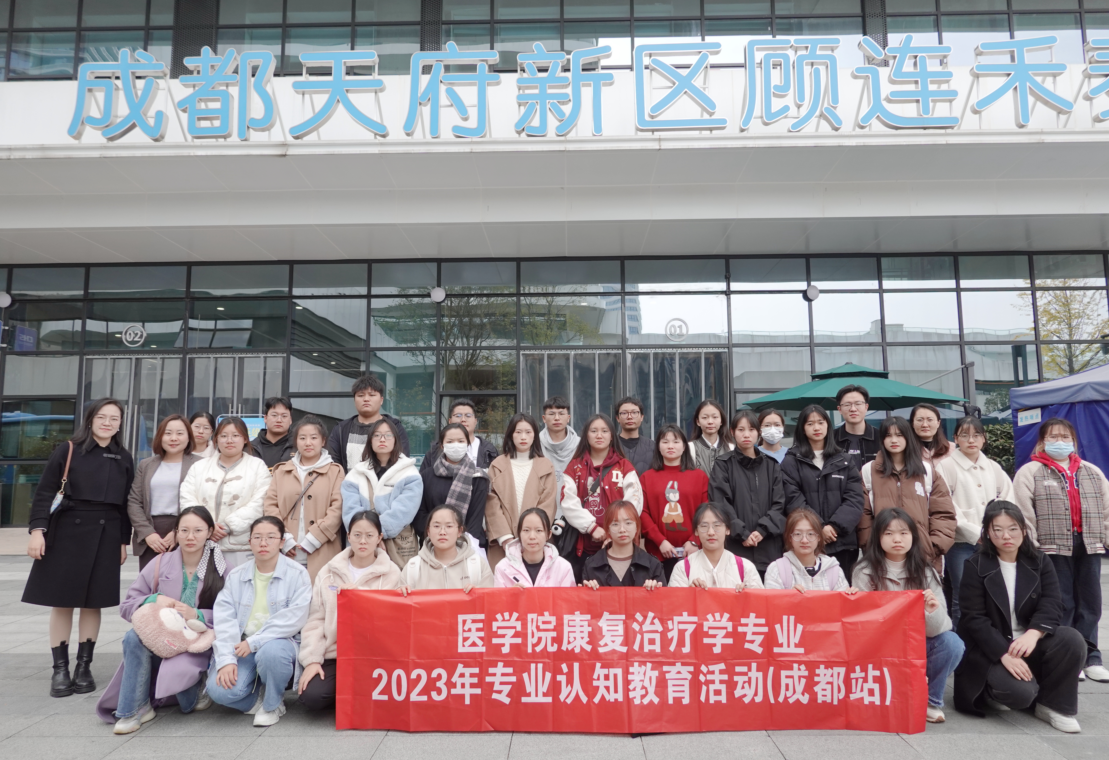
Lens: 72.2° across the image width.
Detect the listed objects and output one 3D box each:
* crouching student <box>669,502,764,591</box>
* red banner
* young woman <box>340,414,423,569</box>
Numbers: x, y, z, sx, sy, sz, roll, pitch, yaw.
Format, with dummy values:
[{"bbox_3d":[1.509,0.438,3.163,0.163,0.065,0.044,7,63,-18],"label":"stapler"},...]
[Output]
[{"bbox_3d":[0.839,1.172,3.940,0.500,1.071,0.600,-1,-6,3],"label":"crouching student"},{"bbox_3d":[0.378,1.363,3.690,2.900,0.690,0.090,0,-6,-1],"label":"red banner"},{"bbox_3d":[-1.119,1.022,4.892,0.550,1.568,0.360,0,-6,-5],"label":"young woman"}]

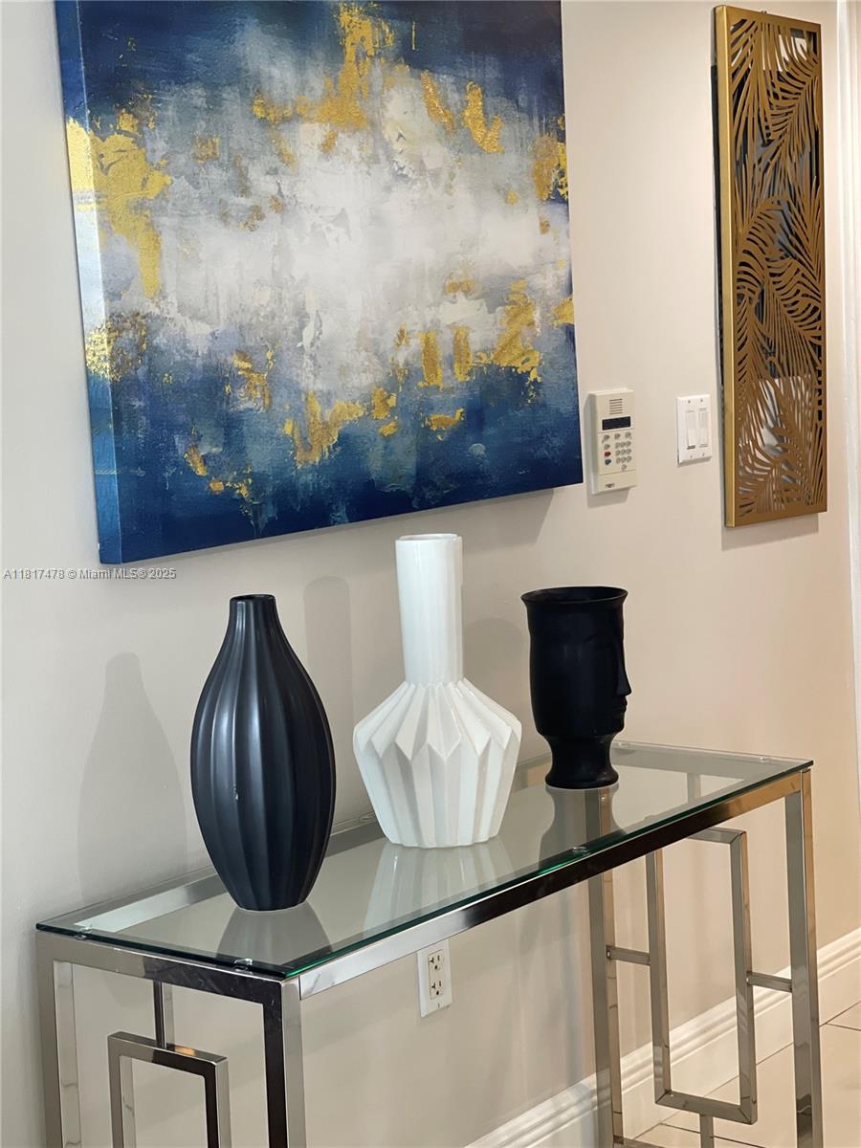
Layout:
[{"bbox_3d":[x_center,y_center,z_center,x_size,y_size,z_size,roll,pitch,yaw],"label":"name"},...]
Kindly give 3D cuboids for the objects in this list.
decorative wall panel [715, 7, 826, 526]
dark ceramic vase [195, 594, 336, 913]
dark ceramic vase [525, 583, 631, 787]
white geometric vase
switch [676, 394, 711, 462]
[{"bbox_3d":[0.636,-0.566,3.945,0.028,0.918,0.358,3,9,38],"label":"decorative wall panel"},{"bbox_3d":[-0.202,0.215,2.585,0.176,0.377,0.176,-3,7,0],"label":"dark ceramic vase"},{"bbox_3d":[0.226,0.171,3.193,0.166,0.280,0.159,1,8,30],"label":"dark ceramic vase"},{"bbox_3d":[0.005,0.155,2.870,0.228,0.408,0.228,-3,7,0],"label":"white geometric vase"},{"bbox_3d":[0.469,-0.257,3.775,0.009,0.117,0.115,3,9,38],"label":"switch"}]

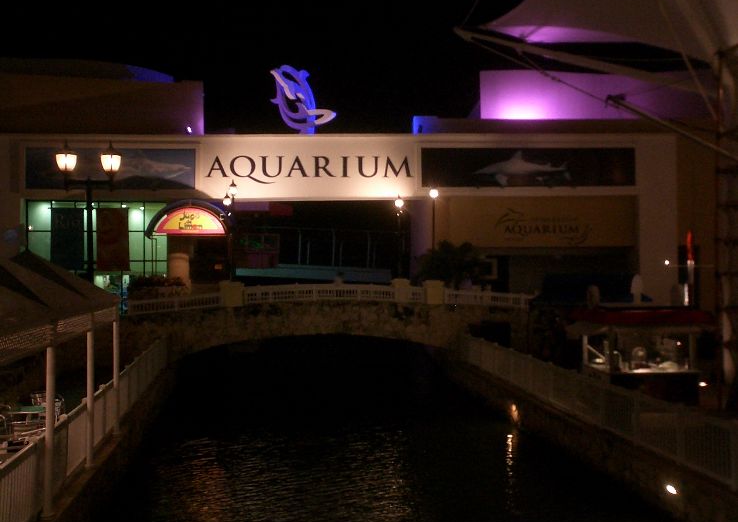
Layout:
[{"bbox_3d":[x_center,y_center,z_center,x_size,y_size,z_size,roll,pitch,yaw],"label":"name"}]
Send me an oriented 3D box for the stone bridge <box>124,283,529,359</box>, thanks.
[{"bbox_3d":[-1.550,2.100,29.700,14.300,3.000,5.000,0,0,-12],"label":"stone bridge"}]

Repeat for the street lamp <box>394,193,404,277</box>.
[{"bbox_3d":[1.260,-1.025,32.600,0.380,3.450,0.380,0,0,-12],"label":"street lamp"}]

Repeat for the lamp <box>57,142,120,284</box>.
[{"bbox_3d":[-5.800,0.300,16.500,1.350,5.600,0.450,0,0,-12],"label":"lamp"}]

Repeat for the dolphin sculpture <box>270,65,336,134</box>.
[{"bbox_3d":[-3.320,-8.187,40.000,3.300,3.550,0.700,0,0,0],"label":"dolphin sculpture"}]

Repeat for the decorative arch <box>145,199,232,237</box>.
[{"bbox_3d":[-7.274,-1.753,31.800,3.500,1.530,0.800,0,0,-3],"label":"decorative arch"}]

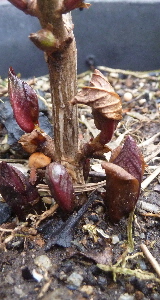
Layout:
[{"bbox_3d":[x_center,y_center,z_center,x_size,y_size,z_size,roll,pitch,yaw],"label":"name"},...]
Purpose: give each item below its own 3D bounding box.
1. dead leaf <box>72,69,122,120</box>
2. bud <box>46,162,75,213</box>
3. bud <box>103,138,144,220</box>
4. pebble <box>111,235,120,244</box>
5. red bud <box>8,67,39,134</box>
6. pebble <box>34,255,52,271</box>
[{"bbox_3d":[0.008,-0.027,0.138,0.025,0.025,0.016,0,30,0],"label":"dead leaf"},{"bbox_3d":[-0.008,0.017,0.129,0.010,0.024,0.009,-18,21,10],"label":"bud"},{"bbox_3d":[0.018,0.013,0.122,0.016,0.036,0.014,5,21,-3],"label":"bud"},{"bbox_3d":[0.016,0.039,0.126,0.004,0.003,0.004,0,30,0],"label":"pebble"},{"bbox_3d":[-0.025,-0.022,0.128,0.012,0.030,0.011,-17,20,10],"label":"red bud"},{"bbox_3d":[-0.014,0.043,0.109,0.006,0.005,0.006,0,30,0],"label":"pebble"}]

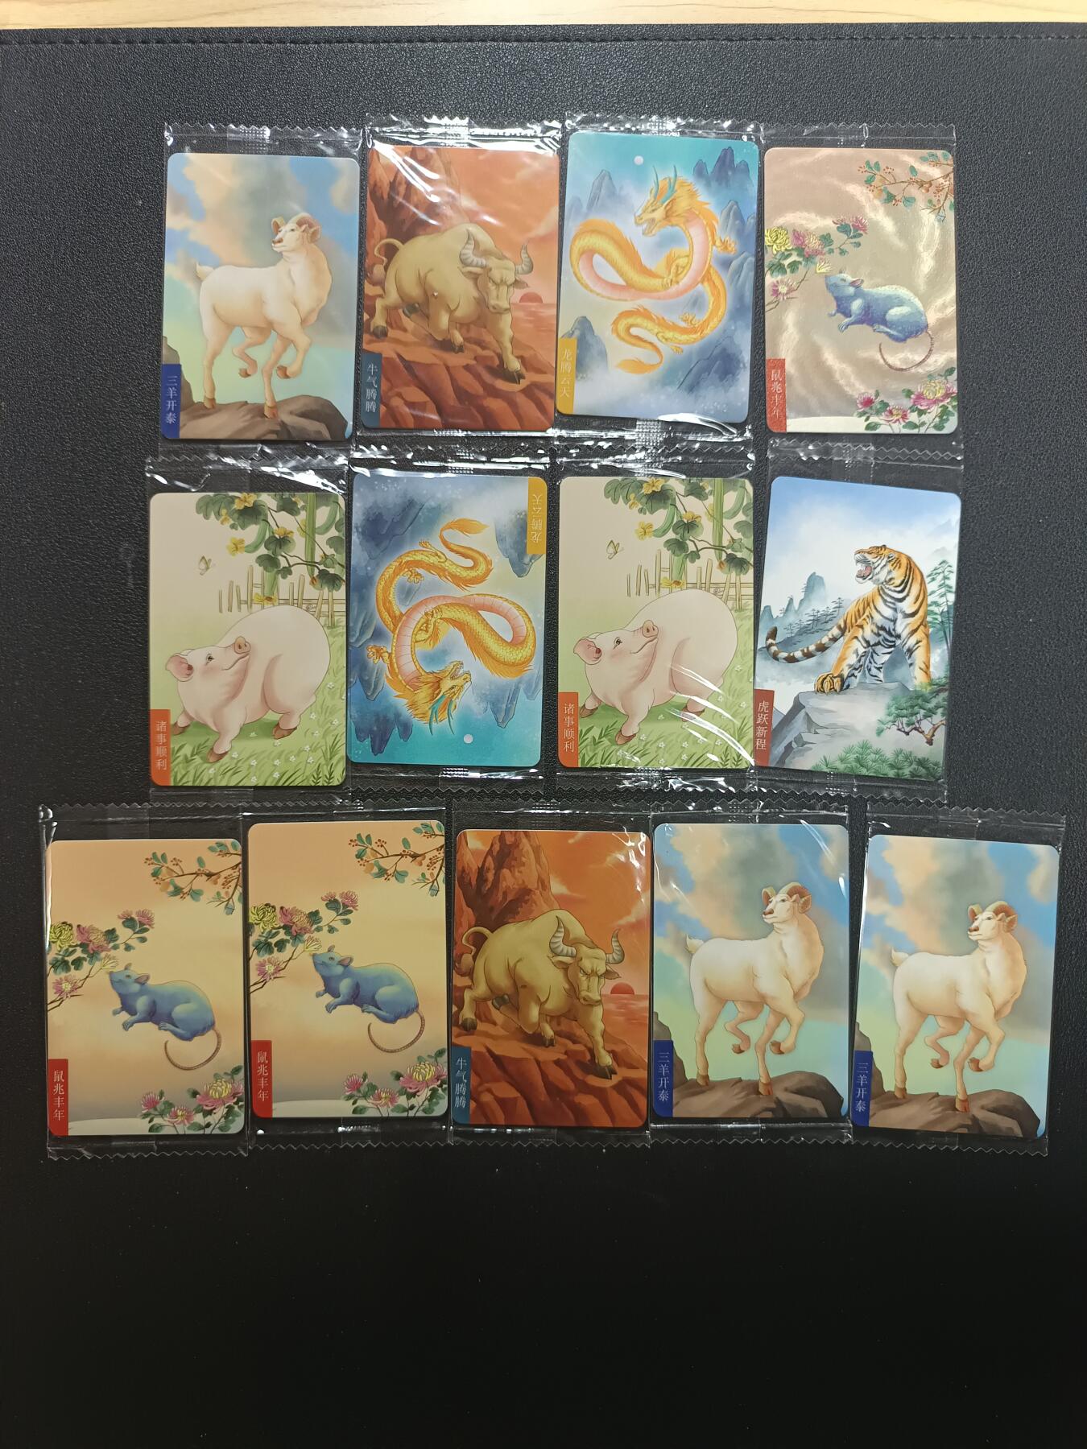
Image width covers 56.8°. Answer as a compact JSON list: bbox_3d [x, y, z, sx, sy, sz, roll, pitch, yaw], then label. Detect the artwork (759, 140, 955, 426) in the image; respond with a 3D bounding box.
[{"bbox_3d":[0.097,-0.133,0.307,0.058,0.001,0.088,0,89,-1],"label":"artwork"}]

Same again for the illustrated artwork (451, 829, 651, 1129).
[{"bbox_3d":[0.002,0.076,0.301,0.058,0.001,0.088,1,89,-1],"label":"illustrated artwork"}]

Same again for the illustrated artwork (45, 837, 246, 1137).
[{"bbox_3d":[-0.120,0.079,0.303,0.059,0.002,0.088,-1,88,0],"label":"illustrated artwork"}]

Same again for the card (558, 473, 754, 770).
[{"bbox_3d":[0.035,-0.031,0.307,0.059,0.002,0.088,0,88,0],"label":"card"}]

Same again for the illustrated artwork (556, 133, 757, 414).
[{"bbox_3d":[0.036,-0.138,0.310,0.059,0.002,0.088,3,88,0],"label":"illustrated artwork"}]

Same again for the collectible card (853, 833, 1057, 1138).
[{"bbox_3d":[0.125,0.079,0.303,0.058,0.001,0.088,4,89,-1],"label":"collectible card"}]

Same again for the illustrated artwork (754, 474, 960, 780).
[{"bbox_3d":[0.096,-0.029,0.307,0.059,0.002,0.088,5,88,0],"label":"illustrated artwork"}]

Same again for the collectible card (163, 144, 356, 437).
[{"bbox_3d":[-0.087,-0.132,0.309,0.059,0.002,0.088,1,88,0],"label":"collectible card"}]

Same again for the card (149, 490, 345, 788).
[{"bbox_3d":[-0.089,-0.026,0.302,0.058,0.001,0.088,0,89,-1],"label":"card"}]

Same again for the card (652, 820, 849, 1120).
[{"bbox_3d":[0.063,0.074,0.303,0.059,0.002,0.088,1,88,0],"label":"card"}]

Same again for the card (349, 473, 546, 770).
[{"bbox_3d":[-0.029,-0.032,0.303,0.058,0.001,0.088,1,89,-1],"label":"card"}]

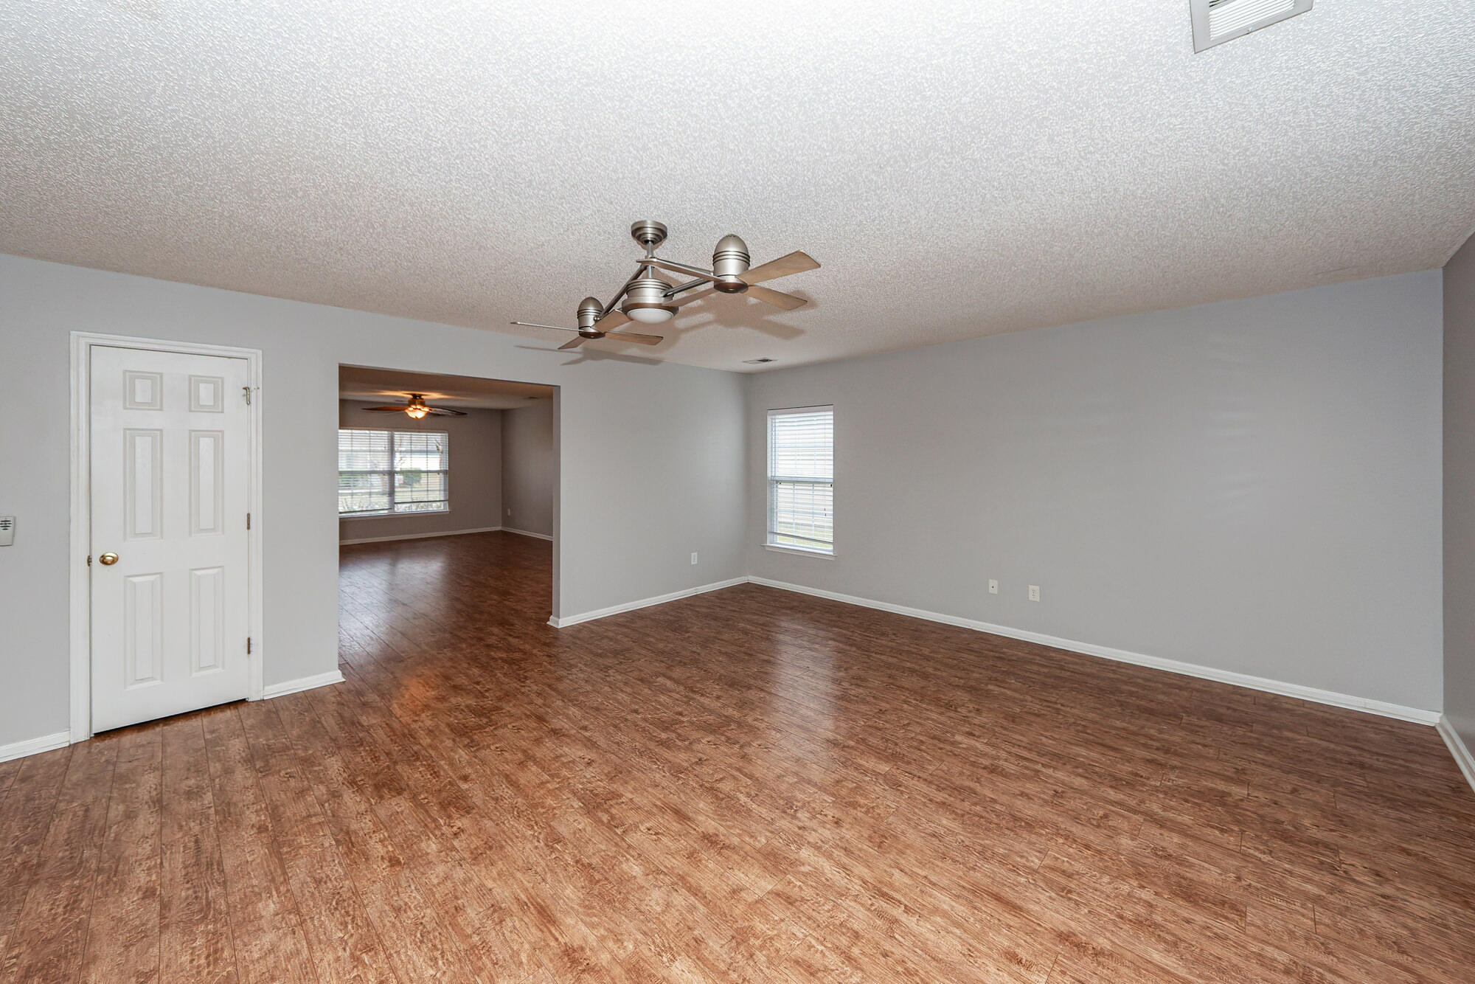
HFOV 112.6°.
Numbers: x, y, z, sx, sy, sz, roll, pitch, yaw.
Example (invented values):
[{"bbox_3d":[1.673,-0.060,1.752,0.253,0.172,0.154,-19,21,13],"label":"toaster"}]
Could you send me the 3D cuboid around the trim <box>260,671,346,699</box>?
[{"bbox_3d":[-2.827,1.252,3.200,0.390,0.088,0.030,-2,3,-44],"label":"trim"}]

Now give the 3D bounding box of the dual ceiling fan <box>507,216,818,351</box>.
[{"bbox_3d":[-0.394,-0.975,2.217,1.770,0.430,0.780,2,3,43],"label":"dual ceiling fan"}]

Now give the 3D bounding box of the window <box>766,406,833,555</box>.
[{"bbox_3d":[0.710,-0.146,5.490,0.870,1.570,0.100,2,3,41],"label":"window"}]

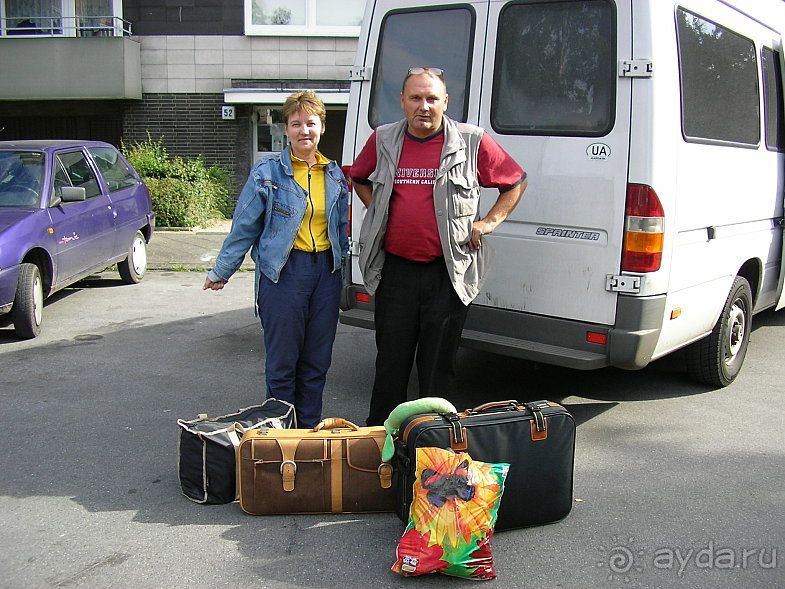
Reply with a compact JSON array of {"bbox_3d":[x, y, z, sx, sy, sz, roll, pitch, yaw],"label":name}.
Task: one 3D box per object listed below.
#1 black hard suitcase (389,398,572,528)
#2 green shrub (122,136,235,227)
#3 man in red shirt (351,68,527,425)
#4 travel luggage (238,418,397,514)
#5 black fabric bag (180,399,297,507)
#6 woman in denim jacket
[{"bbox_3d":[0.337,0.619,3.124,0.647,0.447,0.180,-3,9,-22],"label":"black hard suitcase"},{"bbox_3d":[-3.509,-1.845,14.200,1.900,1.420,1.350,1,9,0],"label":"green shrub"},{"bbox_3d":[0.194,-0.107,3.707,0.740,1.700,0.400,2,9,6],"label":"man in red shirt"},{"bbox_3d":[-0.218,0.642,3.286,0.711,0.340,0.165,0,9,-5],"label":"travel luggage"},{"bbox_3d":[-0.636,0.624,3.530,0.205,0.290,0.510,8,12,41],"label":"black fabric bag"},{"bbox_3d":[-0.495,-0.070,3.713,0.600,1.610,0.360,-1,9,-13],"label":"woman in denim jacket"}]

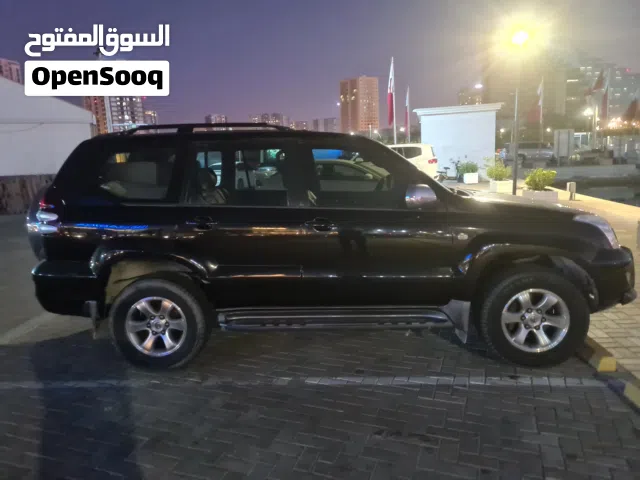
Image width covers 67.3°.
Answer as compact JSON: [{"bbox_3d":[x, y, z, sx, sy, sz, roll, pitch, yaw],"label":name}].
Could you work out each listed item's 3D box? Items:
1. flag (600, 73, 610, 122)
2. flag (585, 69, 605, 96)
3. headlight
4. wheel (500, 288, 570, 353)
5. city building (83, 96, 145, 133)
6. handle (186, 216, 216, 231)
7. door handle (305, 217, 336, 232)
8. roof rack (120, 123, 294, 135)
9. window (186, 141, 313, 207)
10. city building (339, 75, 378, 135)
[{"bbox_3d":[28.849,-14.500,48.573,0.850,4.600,0.600,3,11,30],"label":"flag"},{"bbox_3d":[27.171,-15.590,47.582,1.950,2.800,0.700,3,11,29],"label":"flag"},{"bbox_3d":[1.991,-0.048,3.473,0.420,0.250,0.320,-2,10,5],"label":"headlight"},{"bbox_3d":[1.540,0.561,3.496,0.465,0.465,0.200,-2,10,5],"label":"wheel"},{"bbox_3d":[-147.473,-78.217,347.791,36.000,57.600,28.000,-6,10,-22],"label":"city building"},{"bbox_3d":[-0.853,-0.119,3.460,0.205,0.095,0.060,-2,9,5],"label":"handle"},{"bbox_3d":[0.004,-0.110,3.397,0.215,0.095,0.060,-2,9,5],"label":"door handle"},{"bbox_3d":[-0.819,-0.923,4.244,1.380,0.110,1.220,-2,10,5],"label":"roof rack"},{"bbox_3d":[-0.523,-0.486,3.523,0.950,0.490,0.060,-2,0,5],"label":"window"},{"bbox_3d":[45.542,-136.759,551.092,31.000,90.700,31.000,-10,12,-39],"label":"city building"}]

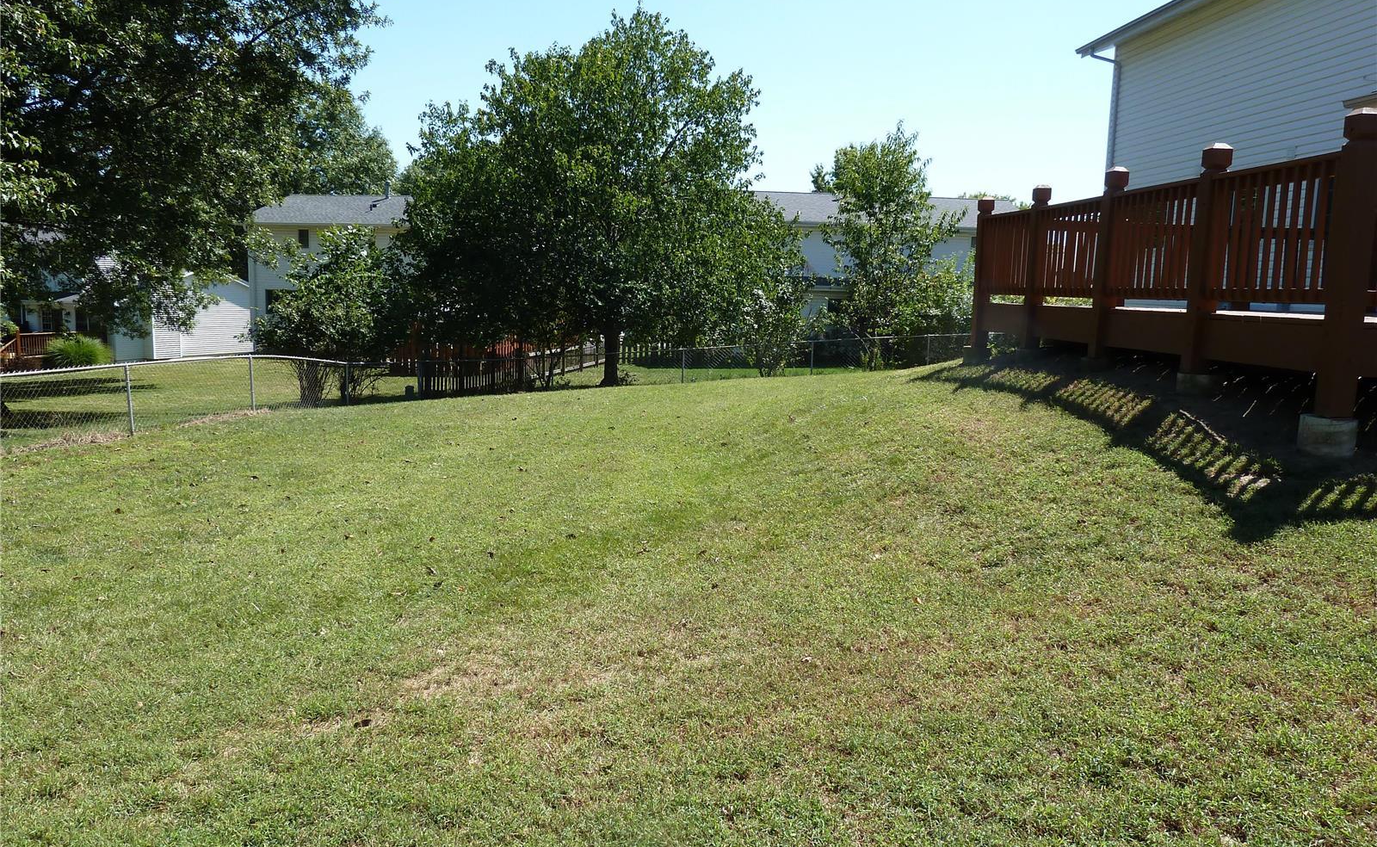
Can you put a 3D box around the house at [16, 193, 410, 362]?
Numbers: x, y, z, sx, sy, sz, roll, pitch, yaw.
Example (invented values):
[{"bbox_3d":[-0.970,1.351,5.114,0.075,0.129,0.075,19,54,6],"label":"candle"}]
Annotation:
[{"bbox_3d":[-19.495,-7.055,44.996,17.000,7.400,10.000,0,8,-3],"label":"house"}]

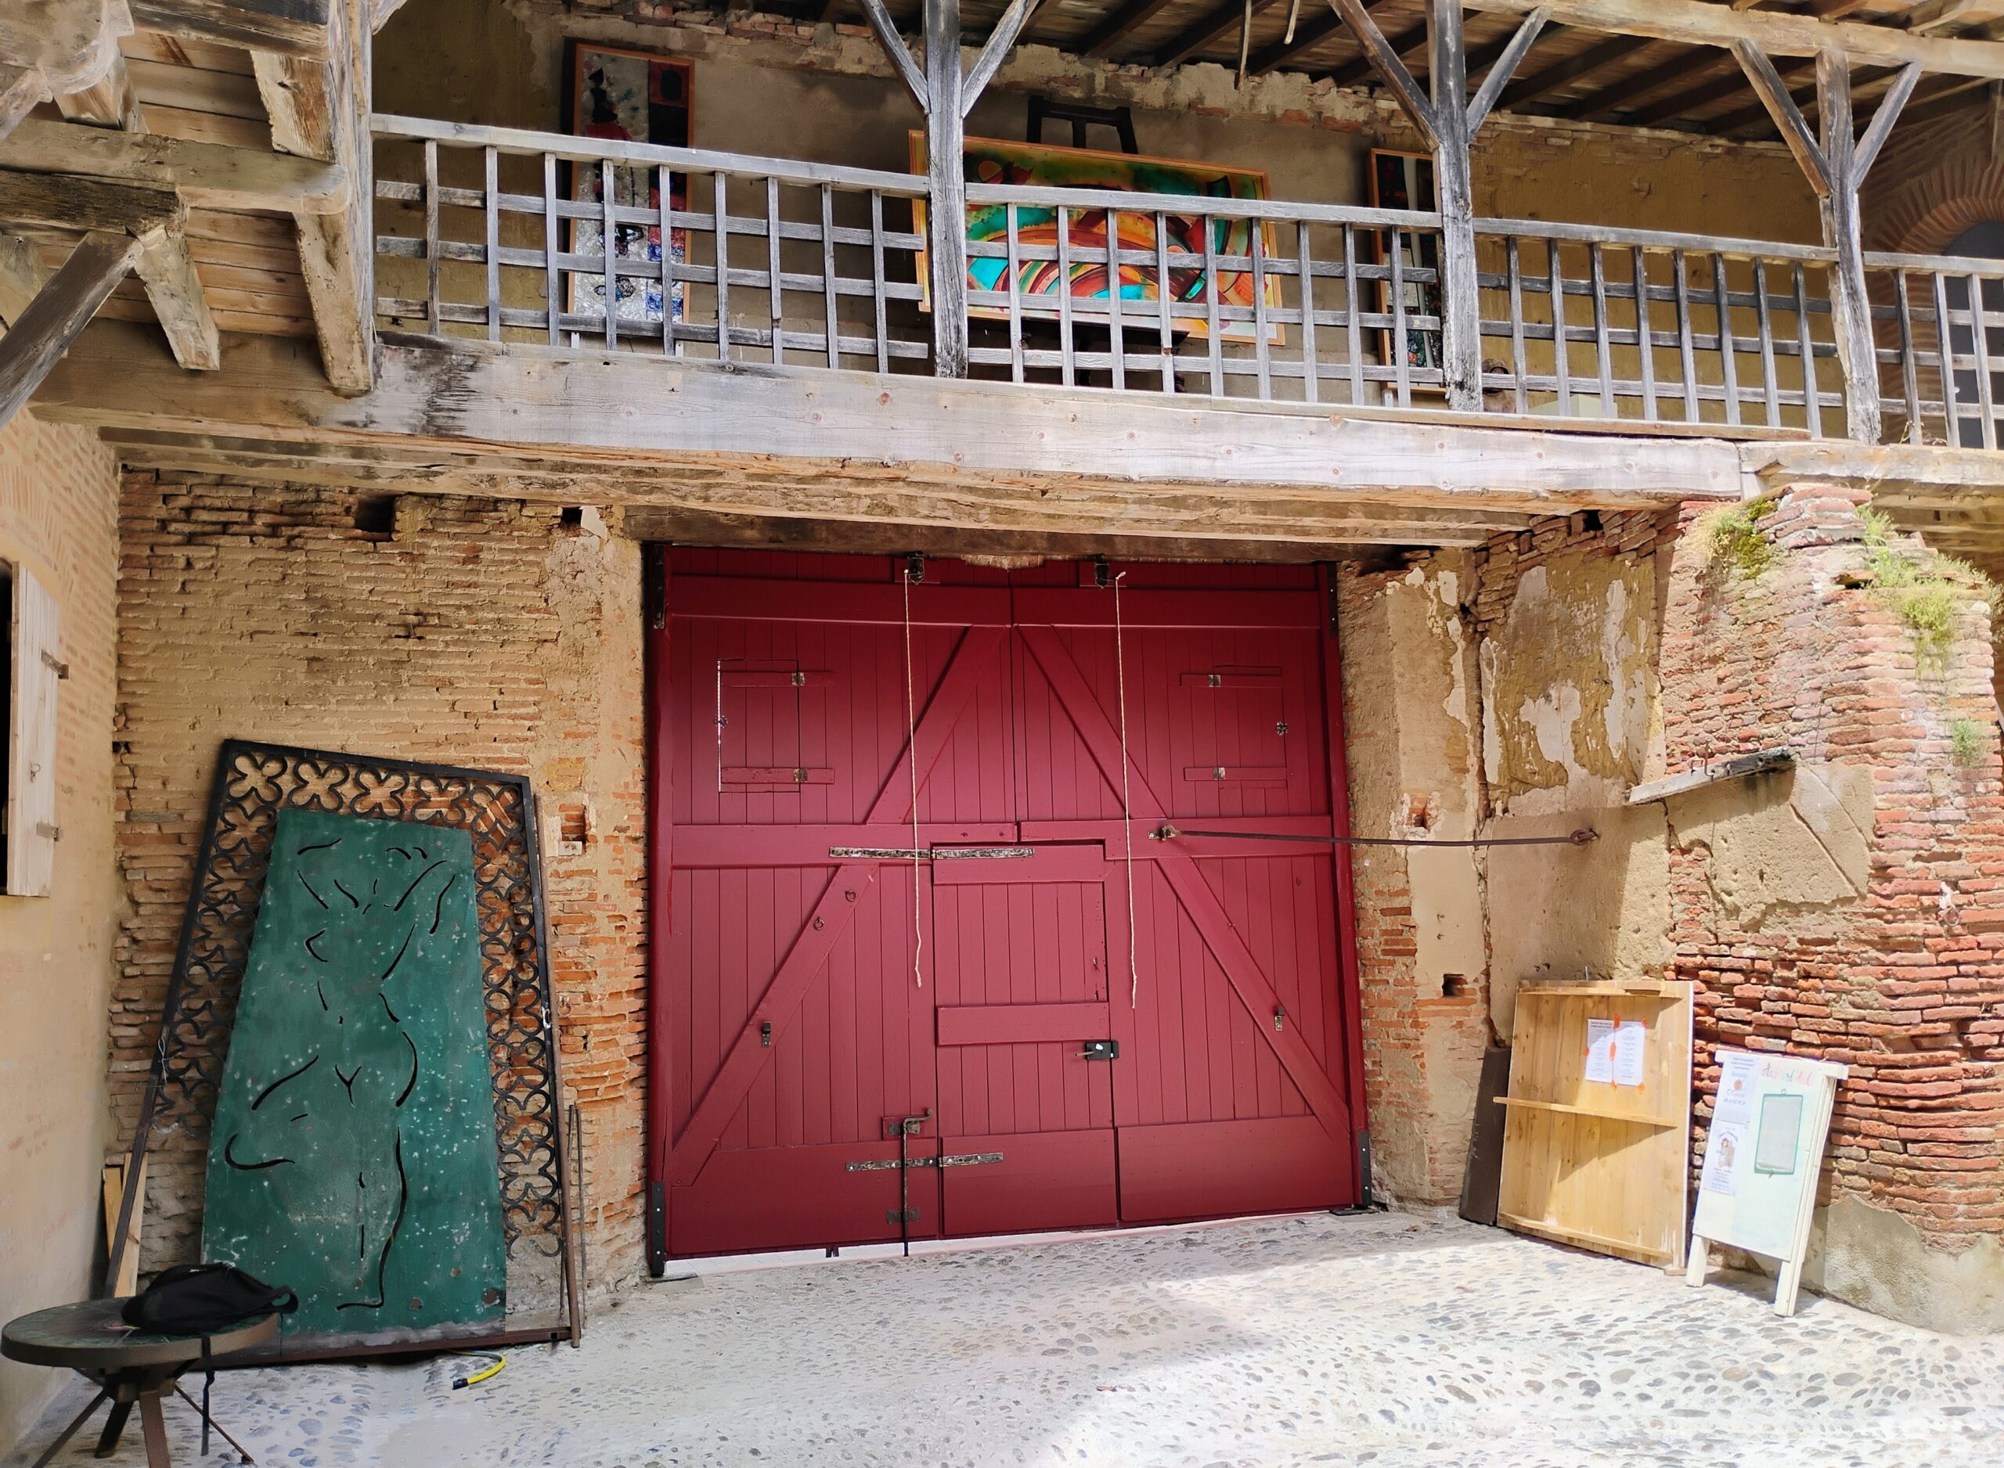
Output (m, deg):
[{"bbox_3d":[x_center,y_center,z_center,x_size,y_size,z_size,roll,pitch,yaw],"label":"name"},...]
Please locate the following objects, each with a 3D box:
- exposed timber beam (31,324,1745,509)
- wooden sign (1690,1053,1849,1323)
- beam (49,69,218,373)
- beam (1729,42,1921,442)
[{"bbox_3d":[0.005,-1.355,7.183,7.557,0.370,0.300,0,-6,-16],"label":"exposed timber beam"},{"bbox_3d":[3.183,1.879,6.798,0.110,1.019,0.657,17,-10,-13],"label":"wooden sign"},{"bbox_3d":[-2.693,-1.584,5.140,0.160,0.180,2.200,0,-6,-19],"label":"beam"},{"bbox_3d":[4.430,-2.560,8.532,1.239,2.157,0.170,0,-6,-16],"label":"beam"}]

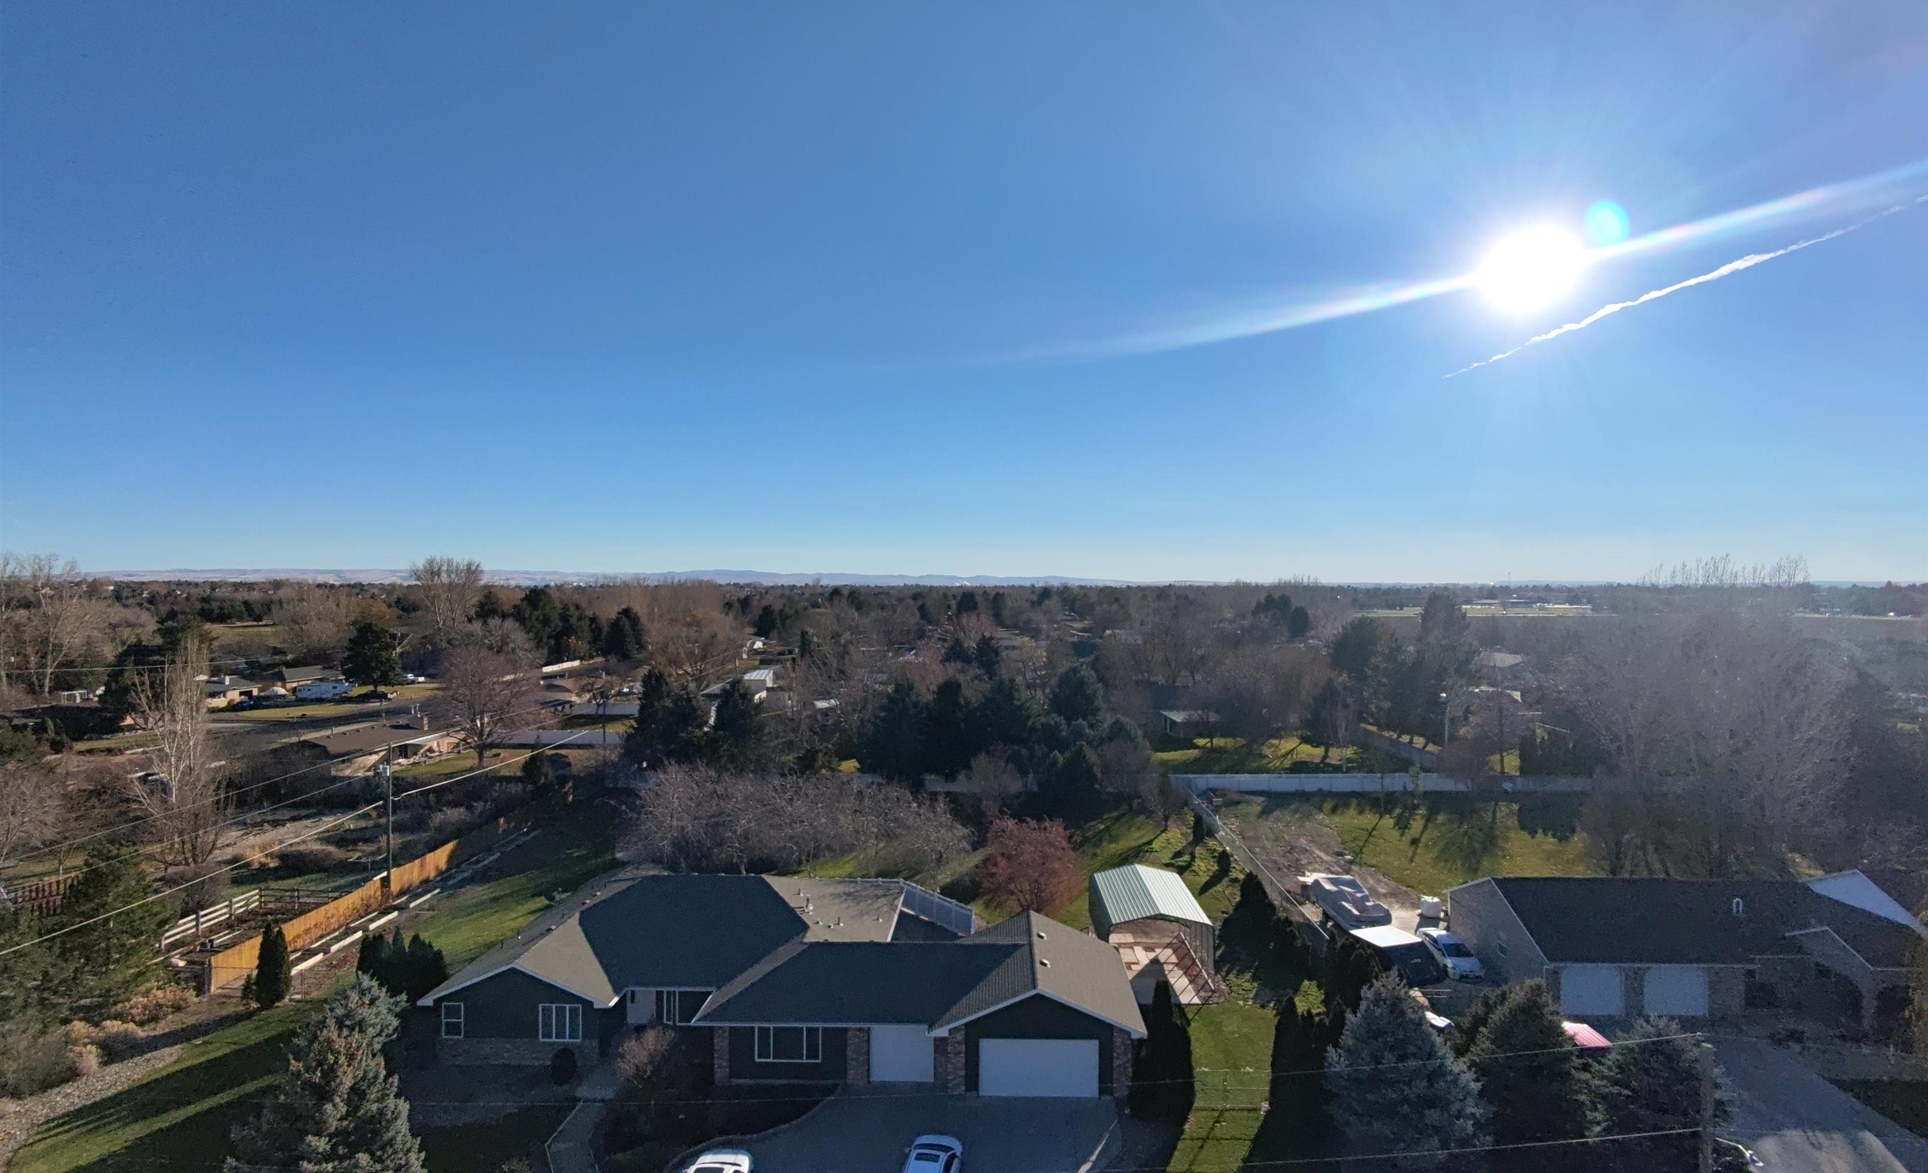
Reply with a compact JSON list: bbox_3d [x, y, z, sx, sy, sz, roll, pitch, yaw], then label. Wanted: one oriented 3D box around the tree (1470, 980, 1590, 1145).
[{"bbox_3d":[22.140,18.310,35.000,4.270,5.790,4.270,0,0,0],"label":"tree"}]

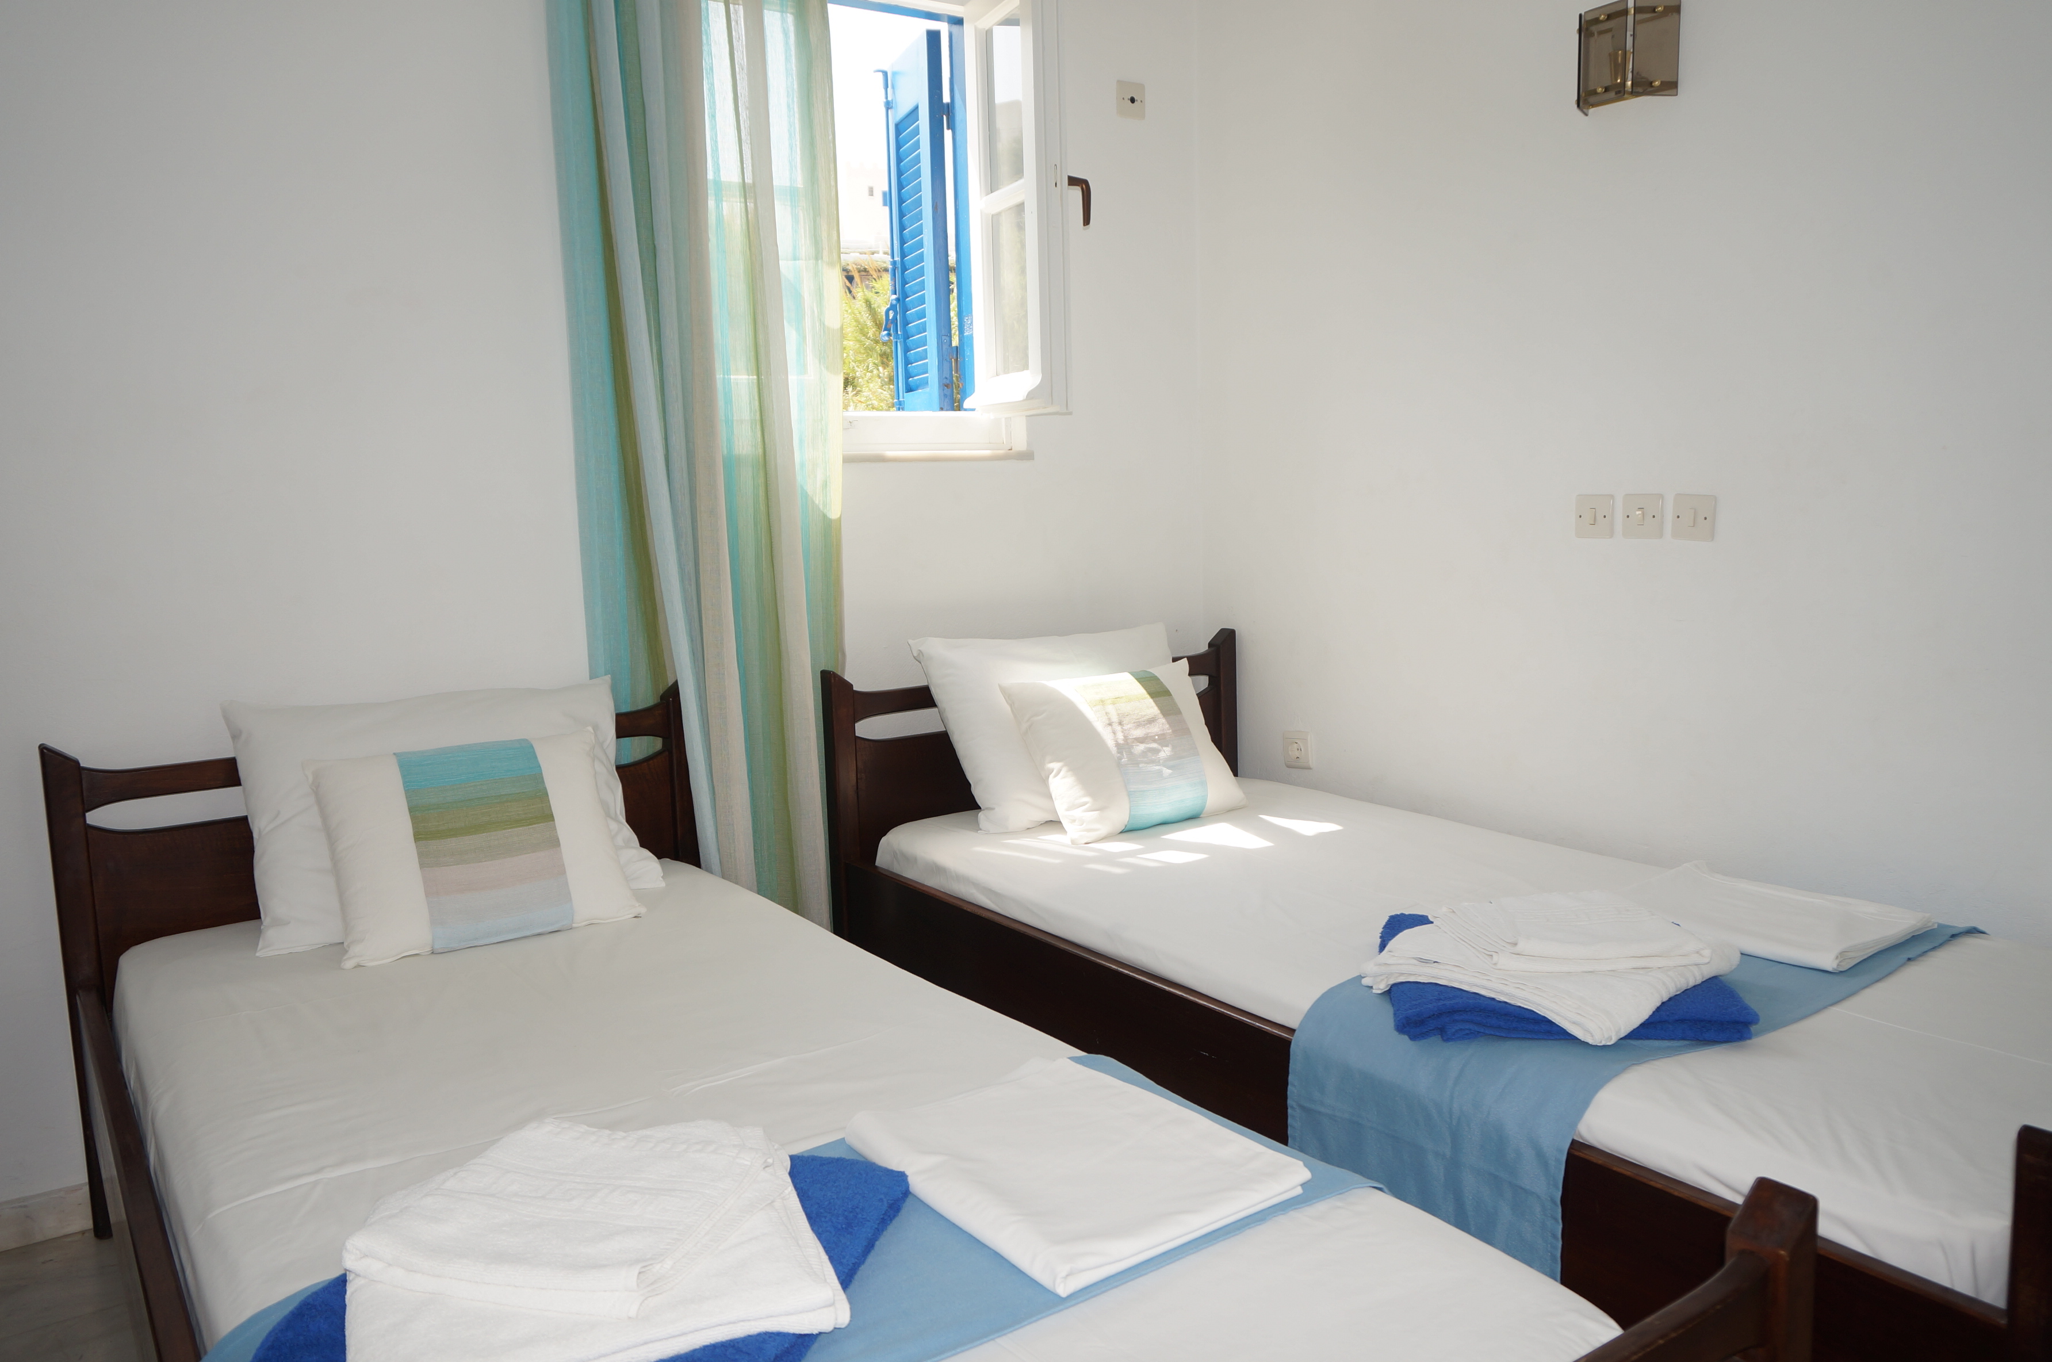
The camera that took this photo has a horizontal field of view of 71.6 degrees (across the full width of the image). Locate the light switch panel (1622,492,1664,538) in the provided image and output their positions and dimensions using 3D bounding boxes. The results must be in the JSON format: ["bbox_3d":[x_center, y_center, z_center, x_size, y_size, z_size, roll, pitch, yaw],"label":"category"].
[{"bbox_3d":[1.088,-0.290,2.507,0.011,0.078,0.075,-7,9,-36],"label":"light switch panel"}]

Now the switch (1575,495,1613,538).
[{"bbox_3d":[1.032,-0.299,2.582,0.011,0.078,0.075,-7,9,-36],"label":"switch"}]

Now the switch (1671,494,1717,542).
[{"bbox_3d":[1.143,-0.279,2.433,0.011,0.078,0.075,-7,13,-36],"label":"switch"}]

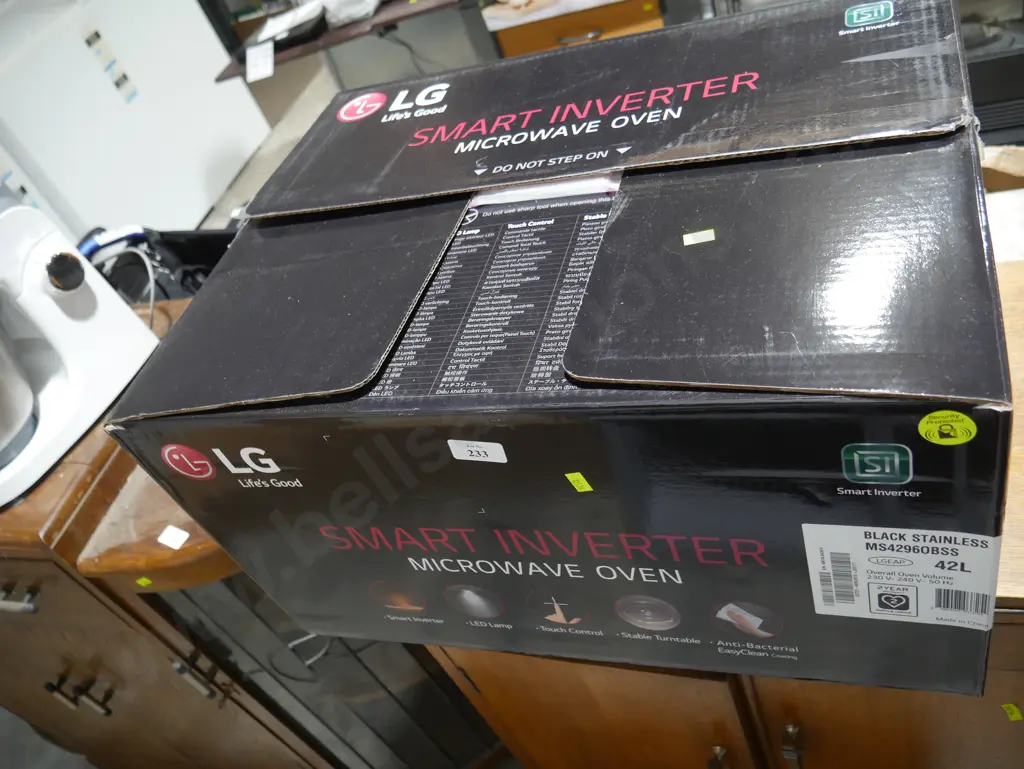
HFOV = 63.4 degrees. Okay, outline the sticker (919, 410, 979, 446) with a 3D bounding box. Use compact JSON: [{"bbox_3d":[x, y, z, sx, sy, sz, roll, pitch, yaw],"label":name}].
[{"bbox_3d":[0.222,0.022,0.422,0.027,0.027,0.002,-2,46,24],"label":"sticker"}]

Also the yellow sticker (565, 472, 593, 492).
[{"bbox_3d":[0.044,0.064,0.540,0.012,0.021,0.002,-10,42,31],"label":"yellow sticker"}]

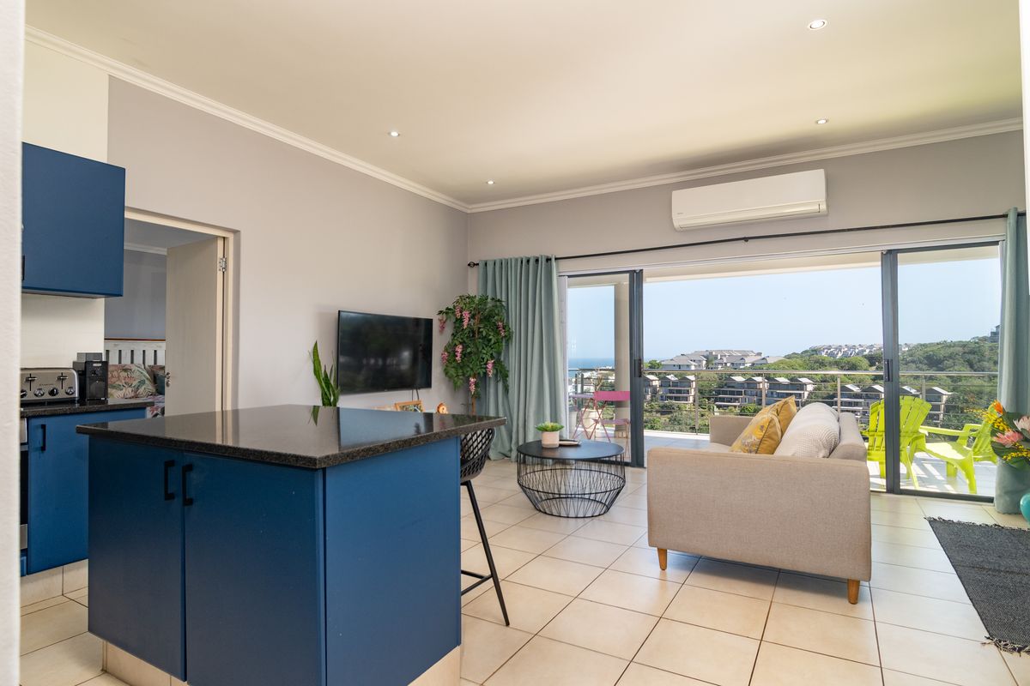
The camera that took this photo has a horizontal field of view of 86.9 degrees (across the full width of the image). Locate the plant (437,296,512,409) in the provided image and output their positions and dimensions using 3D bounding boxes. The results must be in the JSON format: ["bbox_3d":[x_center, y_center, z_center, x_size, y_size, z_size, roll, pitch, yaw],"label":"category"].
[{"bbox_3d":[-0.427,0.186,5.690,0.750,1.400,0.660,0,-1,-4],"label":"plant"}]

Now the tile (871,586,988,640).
[{"bbox_3d":[1.803,1.192,2.380,0.396,0.010,0.396,-1,-2,30],"label":"tile"}]

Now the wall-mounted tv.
[{"bbox_3d":[-1.192,0.099,5.083,0.070,0.710,1.235,-1,-2,30],"label":"wall-mounted tv"}]

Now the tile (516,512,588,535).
[{"bbox_3d":[0.282,1.238,3.739,0.395,0.010,0.395,-1,-2,30],"label":"tile"}]

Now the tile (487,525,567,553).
[{"bbox_3d":[0.079,1.234,3.393,0.396,0.010,0.396,-1,-2,30],"label":"tile"}]

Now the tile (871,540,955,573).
[{"bbox_3d":[2.209,1.208,3.069,0.396,0.010,0.396,-1,-2,30],"label":"tile"}]

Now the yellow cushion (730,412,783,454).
[{"bbox_3d":[1.328,0.586,3.047,0.160,0.400,0.420,22,5,15],"label":"yellow cushion"}]

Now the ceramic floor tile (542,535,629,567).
[{"bbox_3d":[0.421,1.223,3.190,0.400,0.010,0.400,-1,-2,30],"label":"ceramic floor tile"}]

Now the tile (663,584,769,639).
[{"bbox_3d":[0.914,1.202,2.443,0.395,0.010,0.395,-1,-2,30],"label":"tile"}]

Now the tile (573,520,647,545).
[{"bbox_3d":[0.627,1.233,3.535,0.396,0.010,0.396,-1,-2,30],"label":"tile"}]

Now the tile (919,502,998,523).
[{"bbox_3d":[3.162,1.223,3.901,0.396,0.010,0.396,-1,-2,30],"label":"tile"}]

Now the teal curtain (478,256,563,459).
[{"bbox_3d":[0.035,0.175,5.929,1.030,2.220,0.180,-1,-2,30],"label":"teal curtain"}]

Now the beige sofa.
[{"bbox_3d":[1.631,0.853,3.482,1.000,0.732,1.990,-1,-2,30],"label":"beige sofa"}]

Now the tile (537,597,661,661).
[{"bbox_3d":[0.363,1.201,2.299,0.396,0.010,0.396,-1,-2,30],"label":"tile"}]

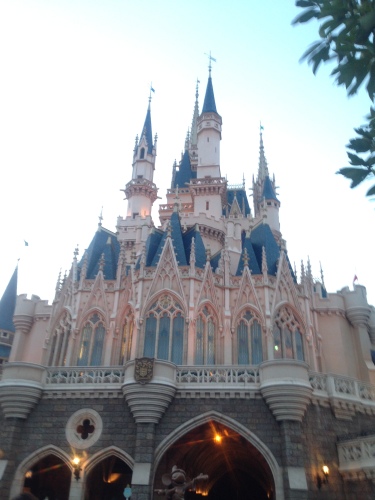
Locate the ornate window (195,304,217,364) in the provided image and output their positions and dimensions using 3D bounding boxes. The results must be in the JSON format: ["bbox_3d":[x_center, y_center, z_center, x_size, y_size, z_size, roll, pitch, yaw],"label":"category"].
[{"bbox_3d":[1.005,4.974,27.465,1.405,3.965,0.350,15,-34,-19],"label":"ornate window"}]

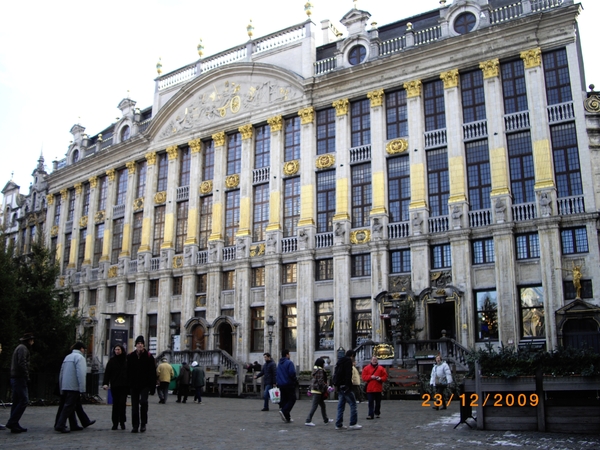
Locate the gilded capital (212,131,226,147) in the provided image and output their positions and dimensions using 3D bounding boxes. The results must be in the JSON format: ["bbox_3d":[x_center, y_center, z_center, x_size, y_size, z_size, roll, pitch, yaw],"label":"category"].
[{"bbox_3d":[-5.690,-5.906,45.793,1.000,1.006,0.450,-9,-16,34],"label":"gilded capital"}]

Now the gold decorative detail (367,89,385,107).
[{"bbox_3d":[4.640,-7.730,40.200,0.960,0.970,0.420,-8,-16,33],"label":"gold decorative detail"}]

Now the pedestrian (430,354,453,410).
[{"bbox_3d":[4.446,4.947,20.725,0.600,1.680,0.400,-1,-13,6],"label":"pedestrian"}]

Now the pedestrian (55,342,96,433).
[{"bbox_3d":[-4.400,3.171,12.909,0.720,1.700,0.550,6,-15,-24],"label":"pedestrian"}]

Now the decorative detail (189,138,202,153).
[{"bbox_3d":[-7.535,-5.589,47.046,1.000,1.035,0.450,-9,-16,34],"label":"decorative detail"}]

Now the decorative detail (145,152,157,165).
[{"bbox_3d":[-11.858,-5.167,52.567,1.180,1.020,0.450,-11,-18,36],"label":"decorative detail"}]

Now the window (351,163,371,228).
[{"bbox_3d":[3.687,-1.720,39.238,1.367,3.903,0.200,-9,-17,33],"label":"window"}]

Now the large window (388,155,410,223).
[{"bbox_3d":[5.735,-2.094,37.919,1.379,3.844,0.200,-9,-17,33],"label":"large window"}]

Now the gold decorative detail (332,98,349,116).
[{"bbox_3d":[2.585,-7.189,40.750,0.970,0.950,0.400,-9,-17,33],"label":"gold decorative detail"}]

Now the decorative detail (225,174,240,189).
[{"bbox_3d":[-4.689,-3.013,45.800,1.160,0.940,0.240,-9,-17,35],"label":"decorative detail"}]

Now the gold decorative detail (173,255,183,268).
[{"bbox_3d":[-8.505,2.632,46.051,1.007,0.879,0.250,-9,-16,34],"label":"gold decorative detail"}]

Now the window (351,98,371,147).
[{"bbox_3d":[3.742,-6.220,40.363,1.335,2.976,0.200,-9,-17,33],"label":"window"}]

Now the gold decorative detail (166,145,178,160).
[{"bbox_3d":[-9.327,-5.267,48.640,1.000,0.950,0.400,-9,-17,34],"label":"gold decorative detail"}]

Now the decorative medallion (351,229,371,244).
[{"bbox_3d":[3.776,0.734,41.160,1.395,0.926,0.250,-8,-16,31],"label":"decorative medallion"}]

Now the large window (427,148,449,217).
[{"bbox_3d":[7.519,-2.272,35.837,1.286,3.843,0.220,-9,-16,34],"label":"large window"}]

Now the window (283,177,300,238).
[{"bbox_3d":[-0.519,-1.160,43.634,1.400,4.100,0.250,-9,-17,32],"label":"window"}]

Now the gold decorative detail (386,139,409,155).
[{"bbox_3d":[5.697,-4.566,38.500,1.270,0.870,0.240,-8,-16,33],"label":"gold decorative detail"}]

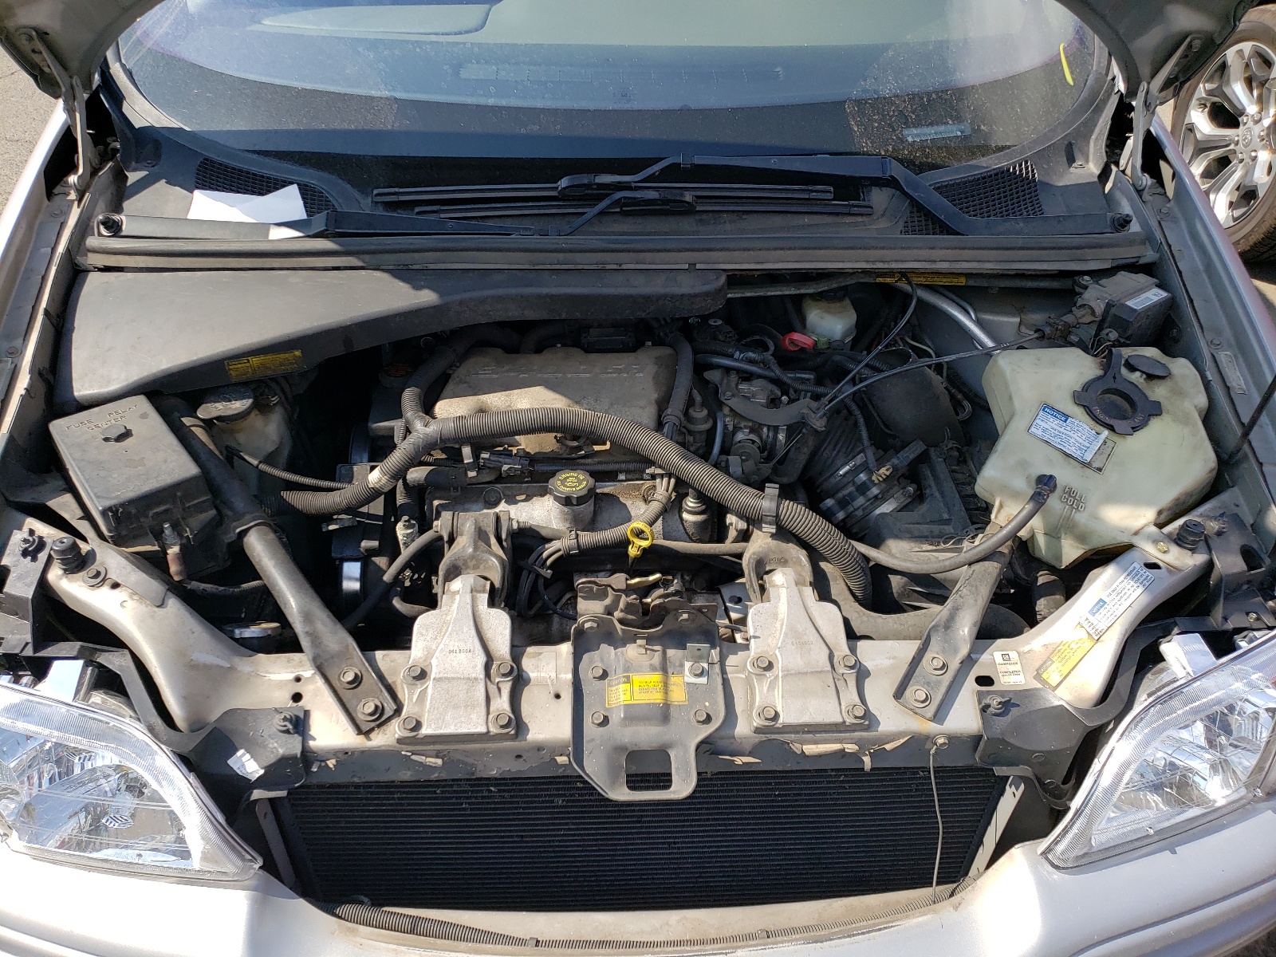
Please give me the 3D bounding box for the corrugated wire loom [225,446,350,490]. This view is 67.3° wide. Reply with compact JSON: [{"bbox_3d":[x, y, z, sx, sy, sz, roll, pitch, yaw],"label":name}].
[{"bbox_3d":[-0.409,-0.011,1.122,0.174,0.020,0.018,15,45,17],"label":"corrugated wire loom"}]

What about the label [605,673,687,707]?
[{"bbox_3d":[0.009,0.208,0.943,0.079,0.008,0.038,-1,48,-3],"label":"label"}]

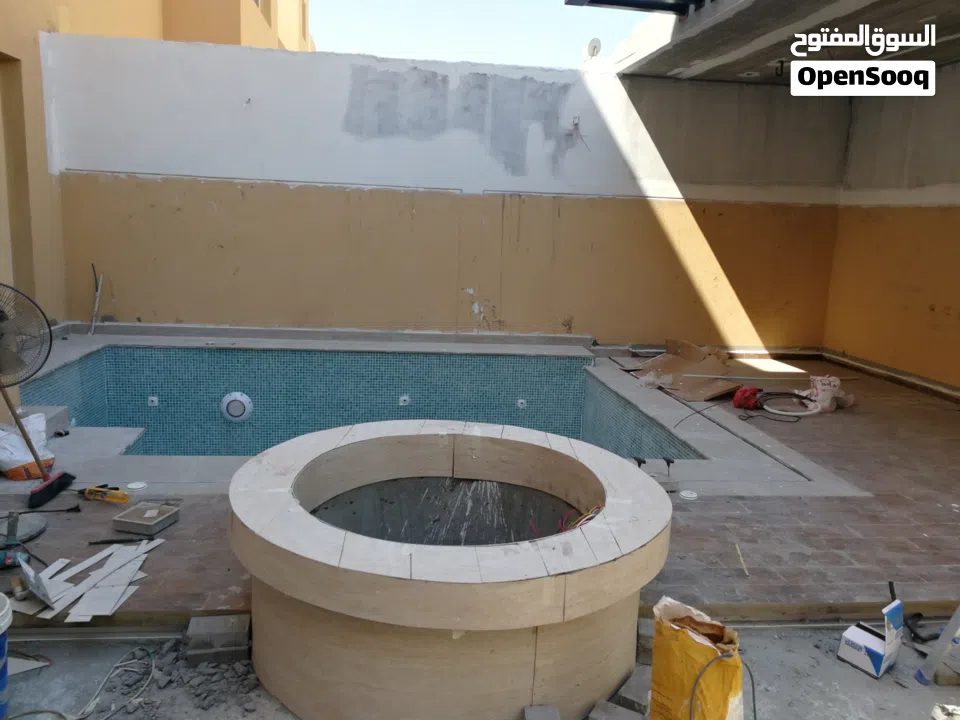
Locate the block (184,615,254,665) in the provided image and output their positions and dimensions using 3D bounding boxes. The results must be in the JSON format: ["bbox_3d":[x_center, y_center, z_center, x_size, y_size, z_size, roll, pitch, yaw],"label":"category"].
[{"bbox_3d":[-0.884,0.951,2.539,0.200,0.120,0.110,1,11,-8],"label":"block"}]

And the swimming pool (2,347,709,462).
[{"bbox_3d":[-0.969,0.791,5.663,4.353,1.222,2.717,1,11,-8],"label":"swimming pool"}]

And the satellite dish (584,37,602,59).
[{"bbox_3d":[4.111,-11.268,27.000,0.300,0.660,0.620,11,14,36],"label":"satellite dish"}]

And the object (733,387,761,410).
[{"bbox_3d":[2.069,0.303,5.814,0.200,0.165,0.160,6,11,17],"label":"object"}]

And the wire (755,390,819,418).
[{"bbox_3d":[2.433,0.341,5.920,0.480,0.090,0.500,7,12,23],"label":"wire"}]

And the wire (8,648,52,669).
[{"bbox_3d":[-1.460,0.970,2.432,0.150,0.040,0.090,0,11,-13],"label":"wire"}]

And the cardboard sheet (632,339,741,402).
[{"bbox_3d":[1.935,0.074,6.939,0.850,0.190,1.750,6,11,15],"label":"cardboard sheet"}]

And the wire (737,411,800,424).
[{"bbox_3d":[2.185,0.418,5.637,0.475,0.030,0.240,3,11,2],"label":"wire"}]

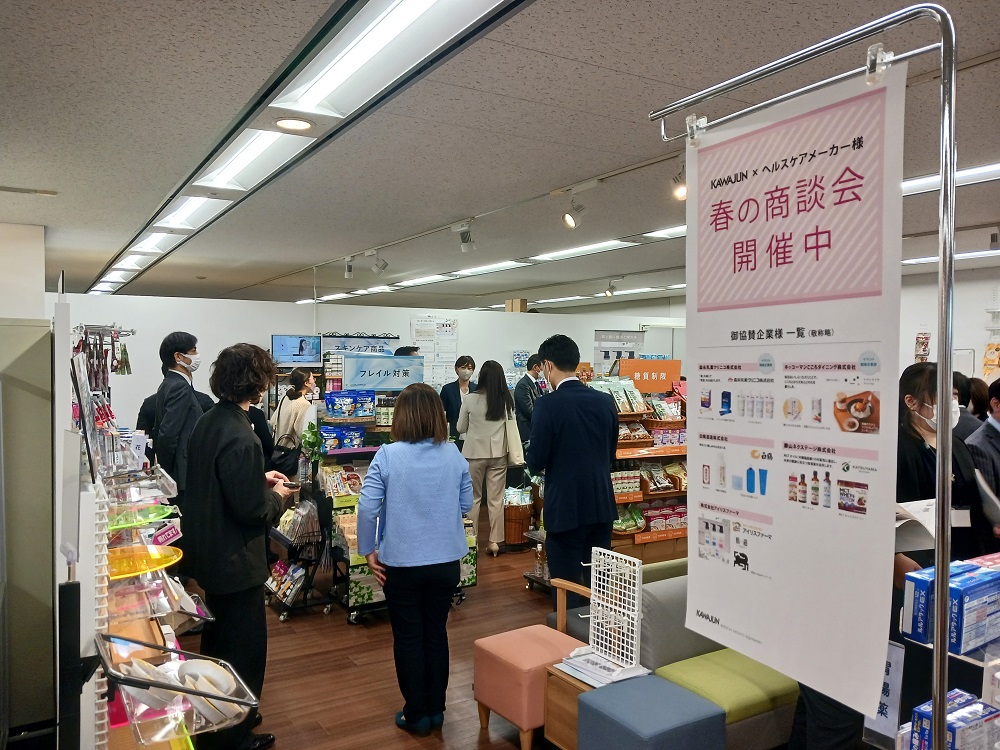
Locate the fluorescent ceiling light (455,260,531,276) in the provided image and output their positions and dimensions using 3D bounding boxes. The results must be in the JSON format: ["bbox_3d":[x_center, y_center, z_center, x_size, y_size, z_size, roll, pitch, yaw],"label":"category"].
[{"bbox_3d":[-0.101,-1.155,8.253,0.294,0.085,1.242,0,1,-31],"label":"fluorescent ceiling light"}]

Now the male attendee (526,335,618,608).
[{"bbox_3d":[0.379,0.669,4.037,0.490,1.750,0.350,-1,1,-25],"label":"male attendee"}]

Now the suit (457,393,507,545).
[{"bbox_3d":[-0.144,0.757,6.450,0.430,1.240,0.300,-1,1,-25],"label":"suit"}]

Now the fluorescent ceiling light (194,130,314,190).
[{"bbox_3d":[-1.245,-1.071,3.847,0.294,0.085,1.242,0,1,-31],"label":"fluorescent ceiling light"}]

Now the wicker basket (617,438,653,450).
[{"bbox_3d":[0.824,0.463,5.330,0.360,0.080,0.270,-1,2,-31],"label":"wicker basket"}]

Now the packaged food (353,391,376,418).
[{"bbox_3d":[-0.922,0.197,5.330,0.150,0.178,0.060,-1,2,-31],"label":"packaged food"}]

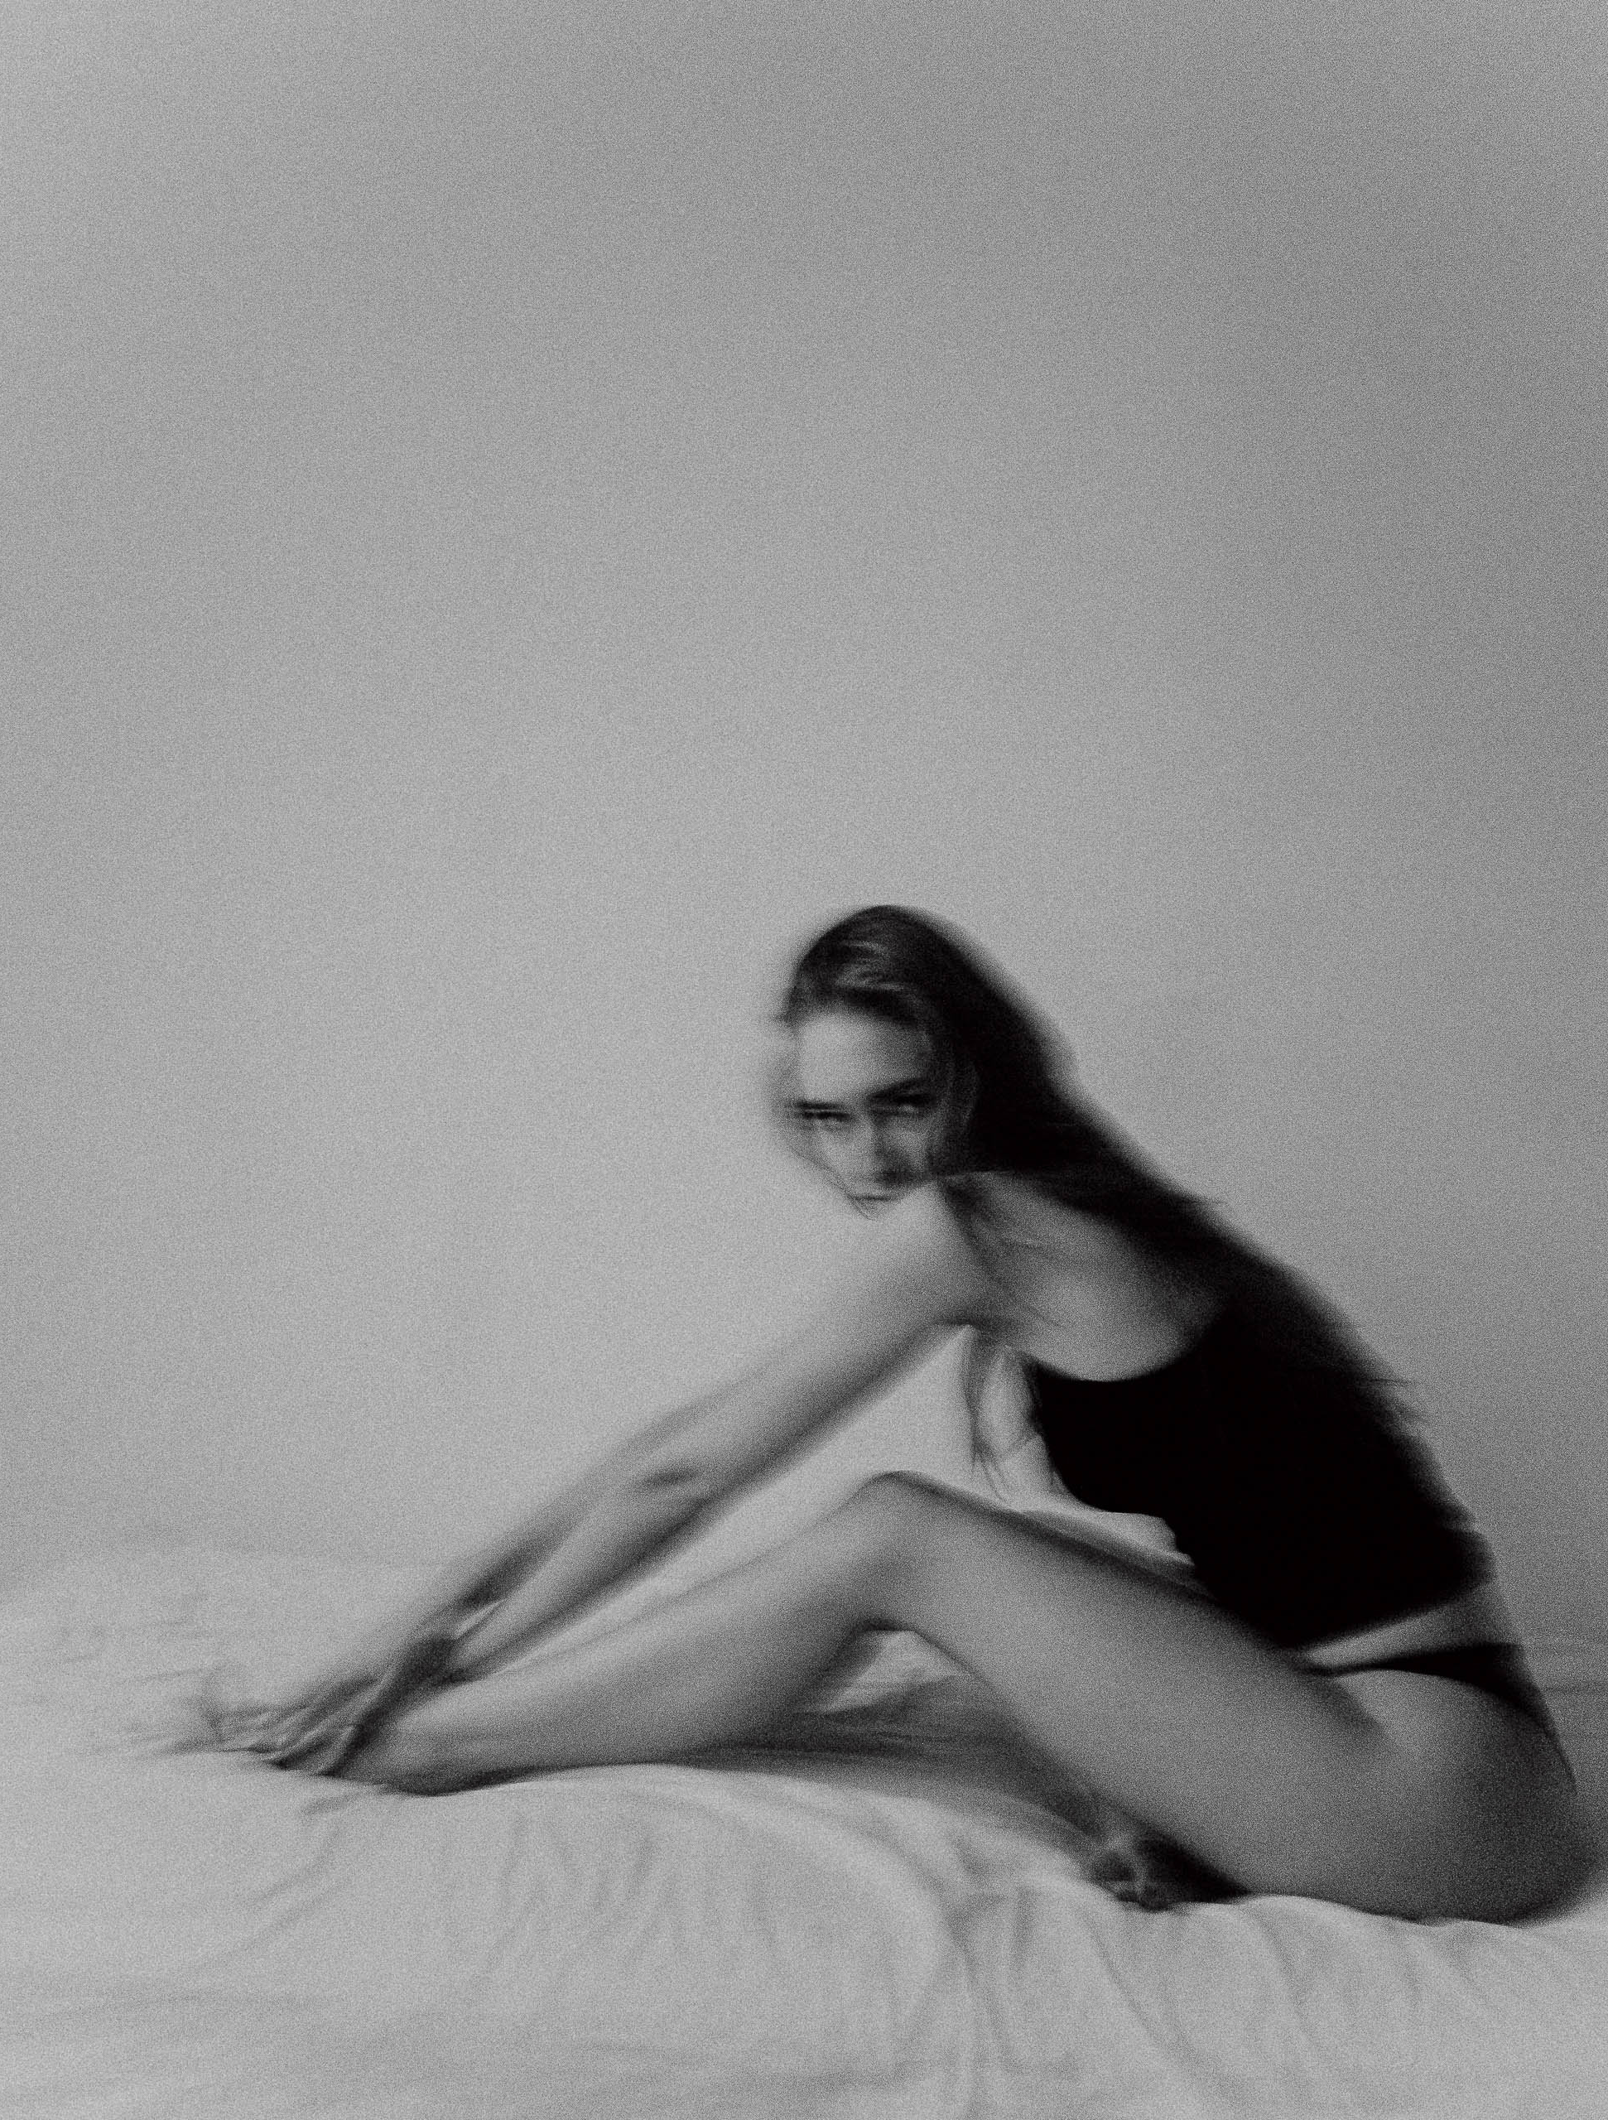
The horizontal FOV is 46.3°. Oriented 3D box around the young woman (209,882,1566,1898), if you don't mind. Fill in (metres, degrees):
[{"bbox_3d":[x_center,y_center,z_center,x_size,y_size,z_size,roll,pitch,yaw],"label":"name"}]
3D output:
[{"bbox_3d":[0.060,0.242,1.610,1.070,0.720,0.500,0,2,12],"label":"young woman"}]

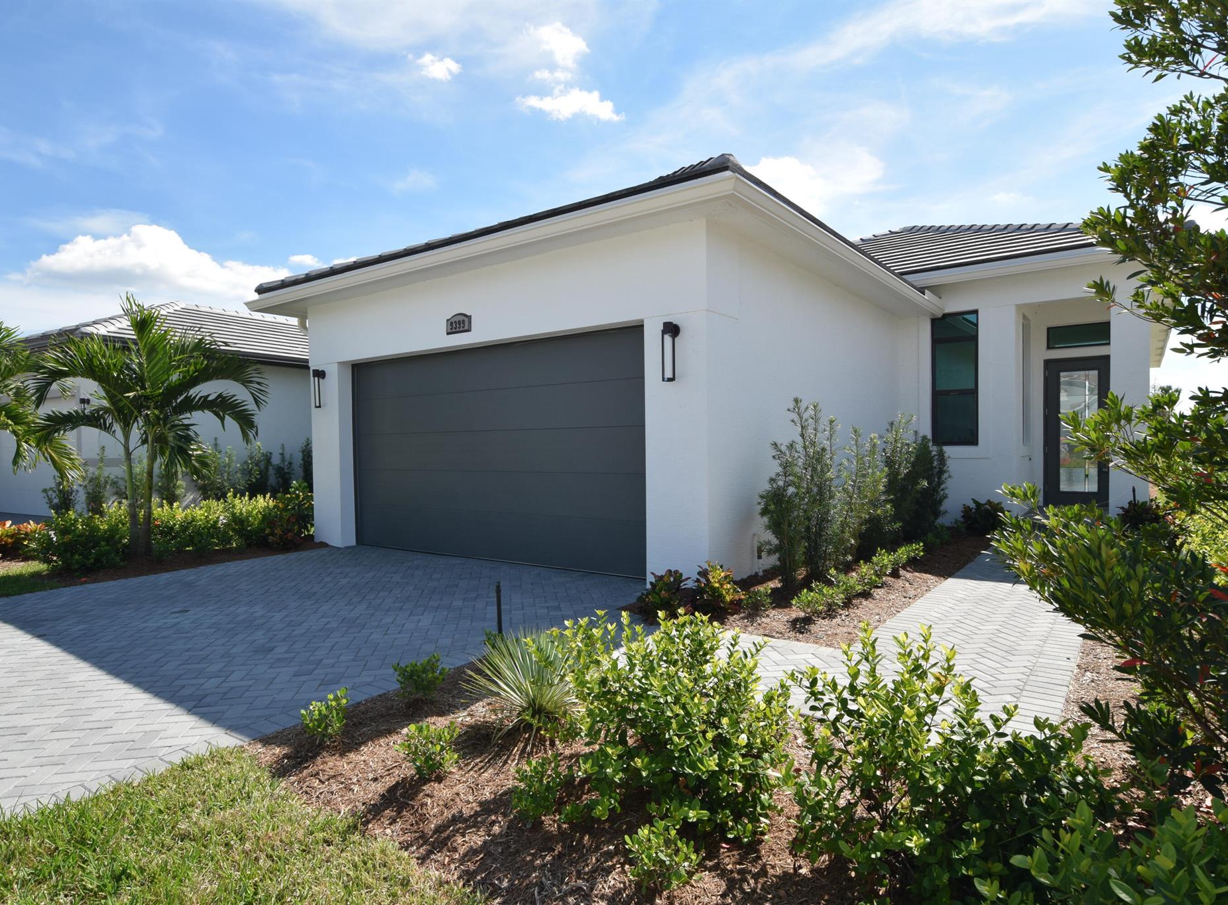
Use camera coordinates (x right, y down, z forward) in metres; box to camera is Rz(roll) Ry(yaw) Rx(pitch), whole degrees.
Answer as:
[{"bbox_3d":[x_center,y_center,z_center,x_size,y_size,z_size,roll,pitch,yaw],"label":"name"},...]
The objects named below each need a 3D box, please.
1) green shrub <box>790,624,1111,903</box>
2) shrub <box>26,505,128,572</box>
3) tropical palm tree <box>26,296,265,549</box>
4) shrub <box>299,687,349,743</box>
[{"bbox_3d":[1.145,0.952,2.544,1.017,0.691,1.017,0,0,24],"label":"green shrub"},{"bbox_3d":[-6.251,0.966,8.404,0.945,0.725,0.945,-1,1,-37],"label":"shrub"},{"bbox_3d":[-5.639,-0.355,8.885,2.447,3.293,2.447,-1,1,-32],"label":"tropical palm tree"},{"bbox_3d":[-1.338,1.214,3.308,0.208,0.248,0.208,-1,0,-22],"label":"shrub"}]

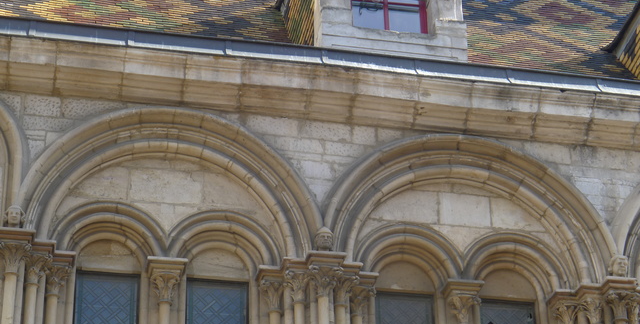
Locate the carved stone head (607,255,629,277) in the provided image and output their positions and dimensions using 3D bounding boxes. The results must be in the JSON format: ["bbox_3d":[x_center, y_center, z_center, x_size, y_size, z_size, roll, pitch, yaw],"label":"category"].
[{"bbox_3d":[3.118,1.111,17.387,0.200,0.250,0.200,8,-29,-16],"label":"carved stone head"}]

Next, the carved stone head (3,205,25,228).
[{"bbox_3d":[-2.979,0.576,16.227,0.200,0.250,0.200,5,-29,-11],"label":"carved stone head"}]

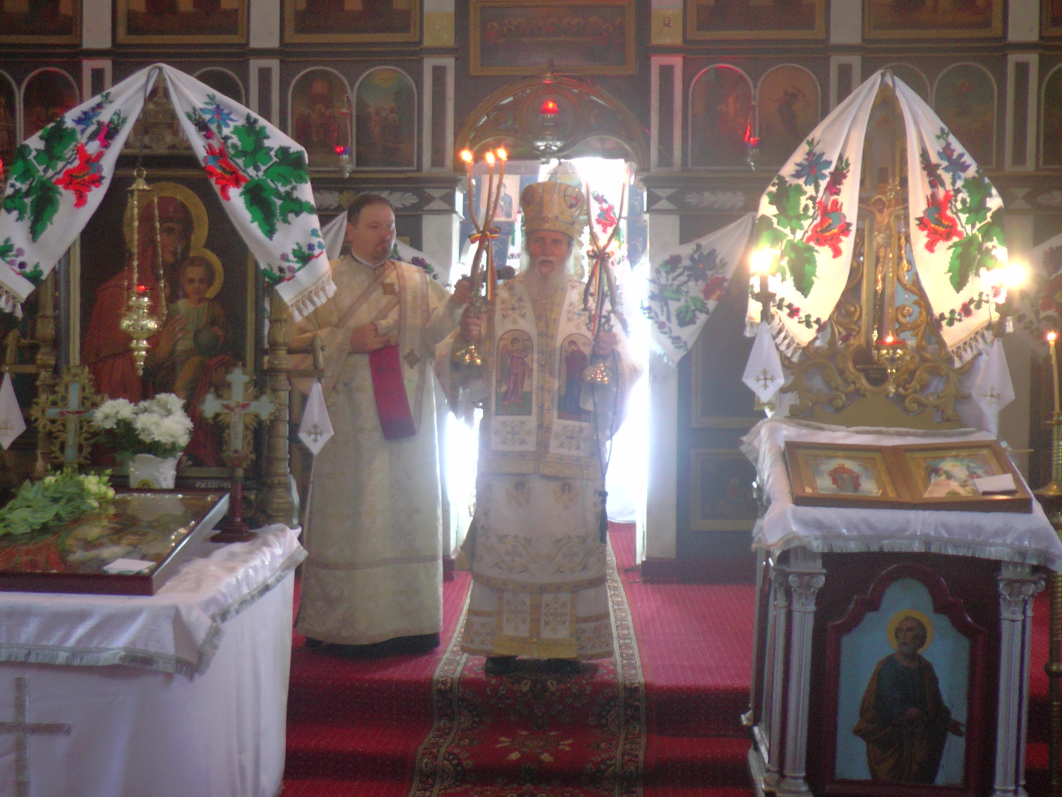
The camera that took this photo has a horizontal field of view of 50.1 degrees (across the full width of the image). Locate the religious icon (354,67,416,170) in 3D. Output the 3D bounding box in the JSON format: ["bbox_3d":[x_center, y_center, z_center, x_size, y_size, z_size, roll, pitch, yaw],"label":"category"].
[{"bbox_3d":[-0.734,-1.407,5.705,0.315,0.511,0.040,1,3,3],"label":"religious icon"}]

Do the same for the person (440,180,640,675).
[{"bbox_3d":[0.042,0.092,4.292,0.730,1.822,0.500,1,3,3],"label":"person"}]

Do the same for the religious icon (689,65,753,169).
[{"bbox_3d":[0.940,-1.395,5.628,0.311,0.508,0.040,1,3,3],"label":"religious icon"}]

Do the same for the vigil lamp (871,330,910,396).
[{"bbox_3d":[1.204,-0.118,3.800,0.128,0.222,0.128,0,3,2],"label":"vigil lamp"}]

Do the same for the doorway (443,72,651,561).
[{"bbox_3d":[0.086,-0.371,5.772,1.047,2.573,0.280,1,3,3],"label":"doorway"}]

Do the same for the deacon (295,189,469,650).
[{"bbox_3d":[-0.596,0.098,4.453,0.700,1.782,0.500,0,3,-7],"label":"deacon"}]

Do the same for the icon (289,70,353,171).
[{"bbox_3d":[-1.058,-1.407,5.720,0.317,0.504,0.040,1,3,3],"label":"icon"}]

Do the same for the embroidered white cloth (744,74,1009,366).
[{"bbox_3d":[1.236,-0.647,4.050,0.890,1.030,0.270,1,3,3],"label":"embroidered white cloth"}]

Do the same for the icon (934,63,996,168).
[{"bbox_3d":[2.131,-1.385,5.574,0.301,0.512,0.040,1,3,3],"label":"icon"}]

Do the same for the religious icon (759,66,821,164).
[{"bbox_3d":[1.276,-1.391,5.613,0.305,0.507,0.040,1,3,3],"label":"religious icon"}]

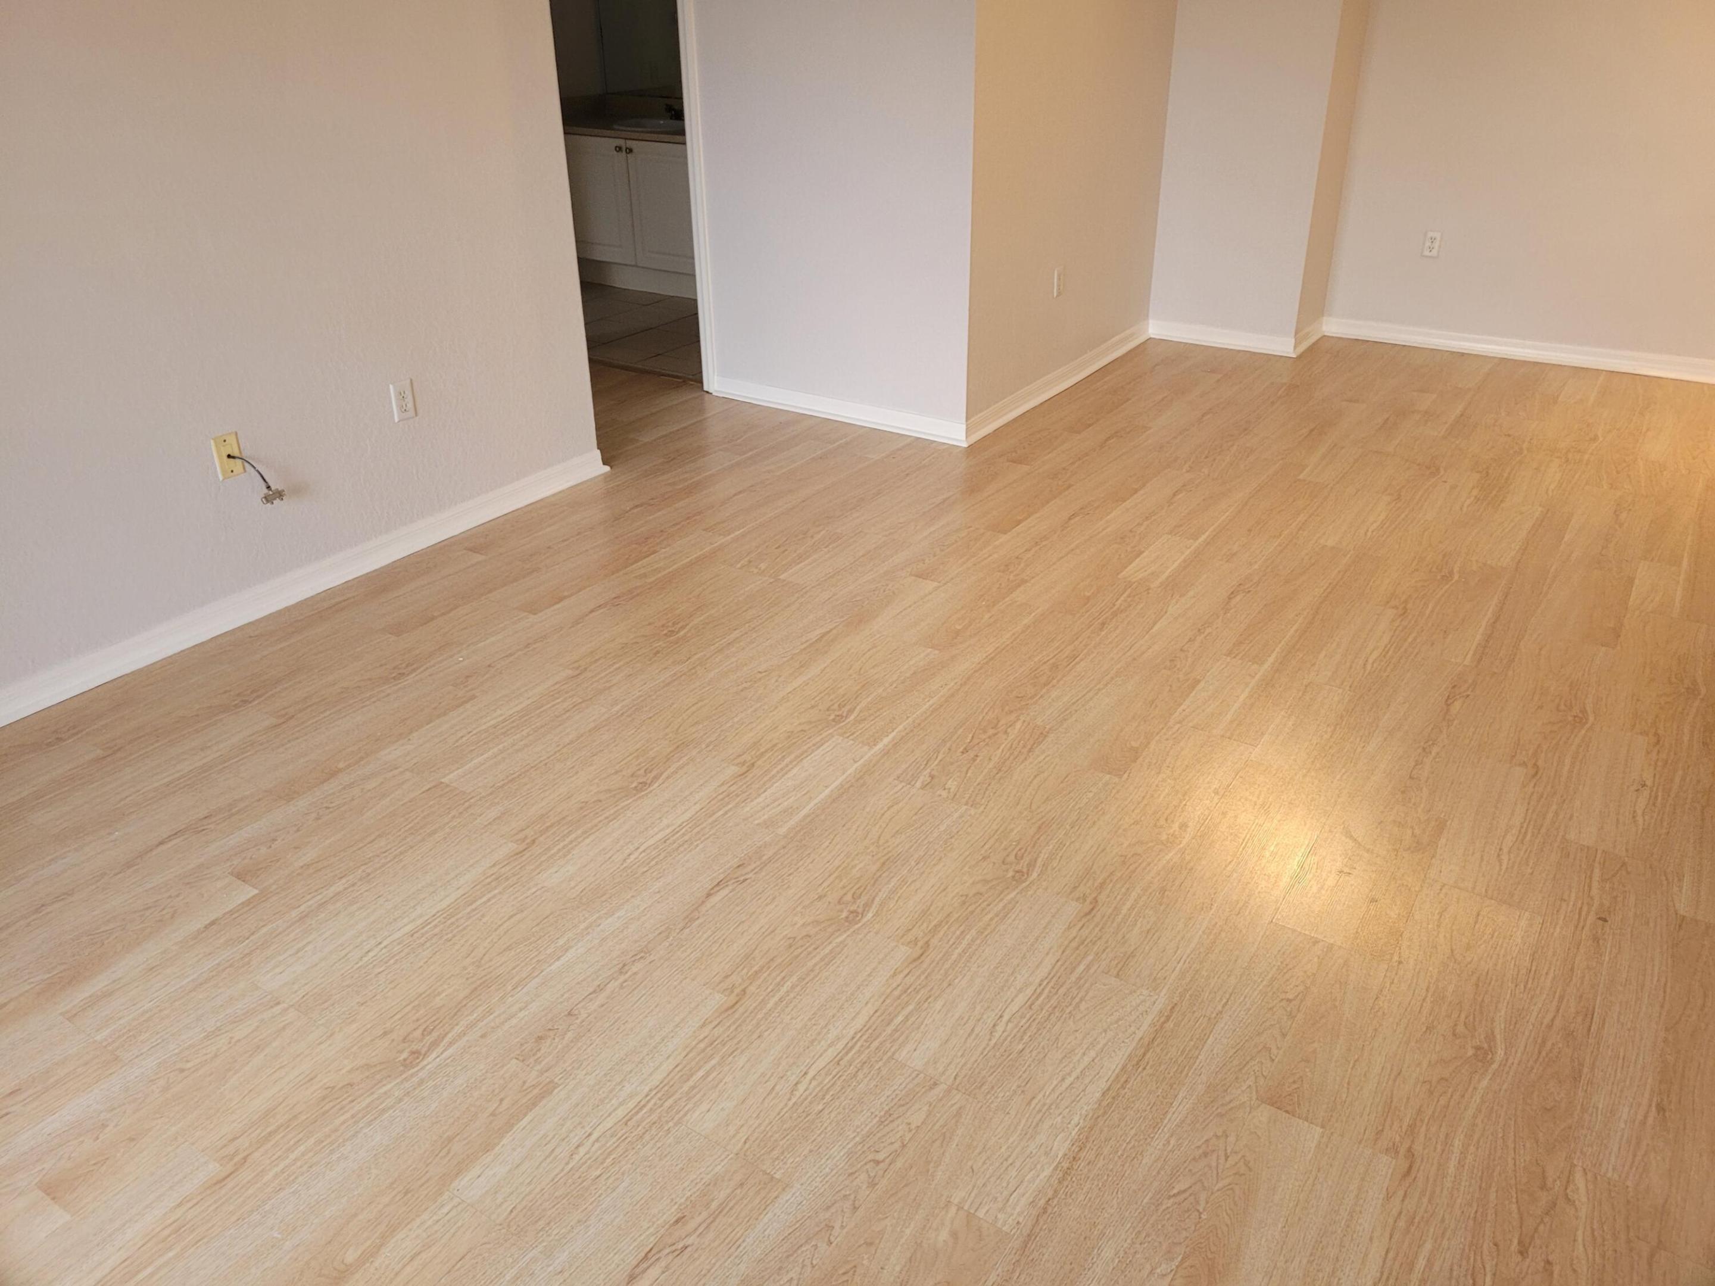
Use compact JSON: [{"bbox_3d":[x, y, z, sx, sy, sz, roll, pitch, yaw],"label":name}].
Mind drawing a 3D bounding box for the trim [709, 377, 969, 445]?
[{"bbox_3d":[-0.096,-0.920,5.051,1.232,0.082,0.018,17,33,31],"label":"trim"}]

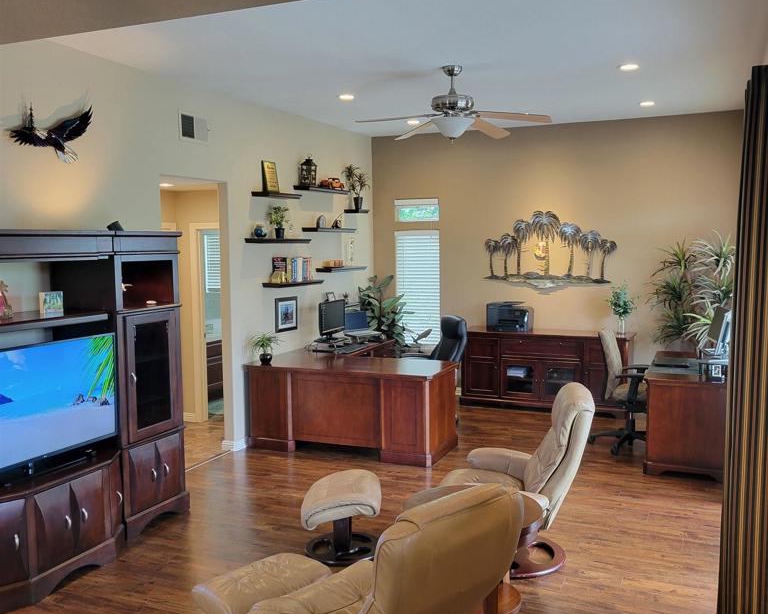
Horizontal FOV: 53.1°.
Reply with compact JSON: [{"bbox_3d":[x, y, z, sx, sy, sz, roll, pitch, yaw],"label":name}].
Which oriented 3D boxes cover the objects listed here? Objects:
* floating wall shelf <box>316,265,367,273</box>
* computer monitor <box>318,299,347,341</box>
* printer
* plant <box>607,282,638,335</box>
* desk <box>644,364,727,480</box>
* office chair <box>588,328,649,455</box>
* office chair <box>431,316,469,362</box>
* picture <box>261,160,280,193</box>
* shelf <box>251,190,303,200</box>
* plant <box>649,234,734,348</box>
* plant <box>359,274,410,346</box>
[{"bbox_3d":[-0.464,-0.426,8.748,0.195,0.044,0.914,1,5,23],"label":"floating wall shelf"},{"bbox_3d":[-0.556,0.146,8.111,0.190,0.420,0.530,1,5,23],"label":"computer monitor"},{"bbox_3d":[1.403,0.124,8.494,0.460,0.310,0.380,1,5,23],"label":"printer"},{"bbox_3d":[2.554,0.032,8.213,0.310,0.555,0.310,1,5,23],"label":"plant"},{"bbox_3d":[2.609,0.878,6.580,0.640,0.770,1.530,1,5,23],"label":"desk"},{"bbox_3d":[2.230,0.732,6.950,0.660,1.050,0.640,1,5,11],"label":"office chair"},{"bbox_3d":[0.500,0.625,8.000,0.700,1.110,0.660,-1,5,-9],"label":"office chair"},{"bbox_3d":[-1.060,-1.220,7.244,0.060,0.290,0.220,1,5,23],"label":"picture"},{"bbox_3d":[-1.007,-1.062,7.364,0.200,0.045,0.630,2,5,23],"label":"shelf"},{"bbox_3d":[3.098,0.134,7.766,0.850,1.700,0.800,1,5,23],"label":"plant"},{"bbox_3d":[0.035,0.286,8.927,0.620,1.350,0.620,-1,5,-7],"label":"plant"}]

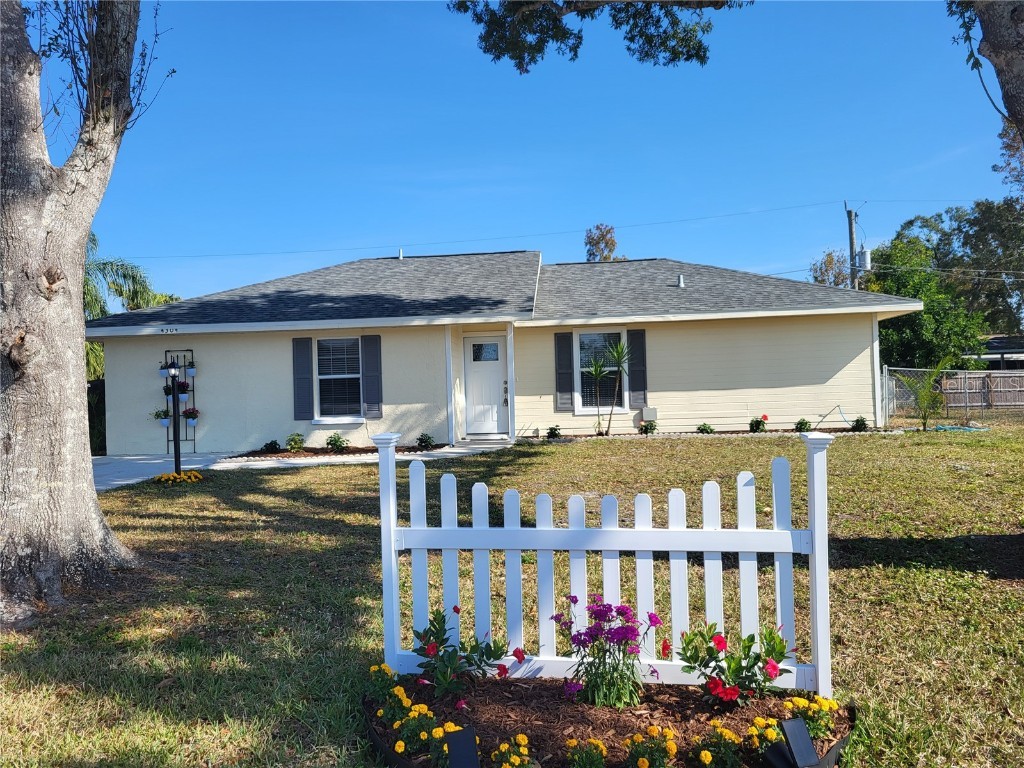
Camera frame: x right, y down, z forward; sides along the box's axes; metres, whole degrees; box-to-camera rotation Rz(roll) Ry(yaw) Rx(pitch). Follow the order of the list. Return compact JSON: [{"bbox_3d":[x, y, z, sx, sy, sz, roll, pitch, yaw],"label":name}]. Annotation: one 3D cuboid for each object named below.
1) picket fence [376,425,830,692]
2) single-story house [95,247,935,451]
[{"bbox_3d":[0.383,0.802,3.531,2.069,1.162,0.153,-2,1,11],"label":"picket fence"},{"bbox_3d":[-0.083,-1.075,19.303,16.926,4.372,9.929,-2,1,4],"label":"single-story house"}]

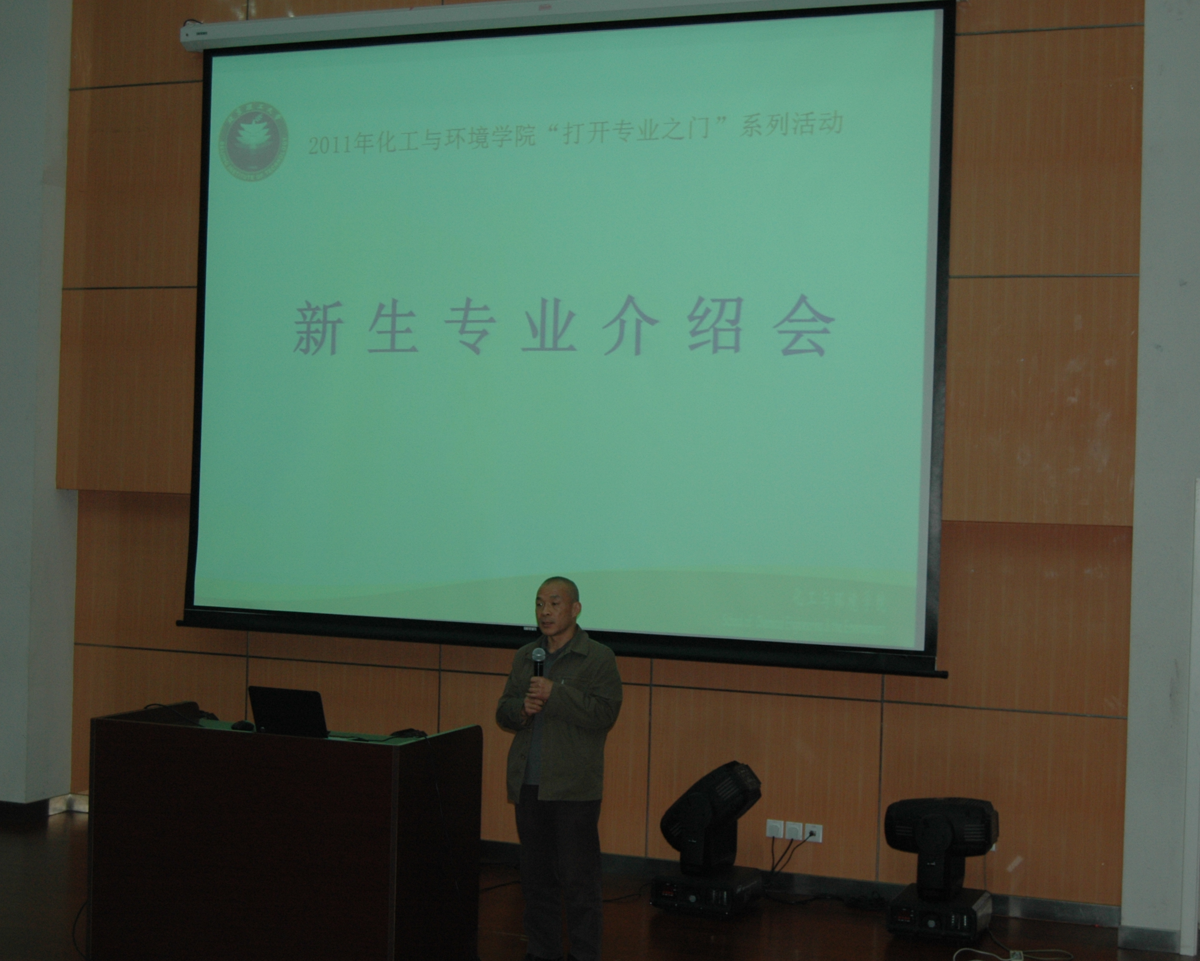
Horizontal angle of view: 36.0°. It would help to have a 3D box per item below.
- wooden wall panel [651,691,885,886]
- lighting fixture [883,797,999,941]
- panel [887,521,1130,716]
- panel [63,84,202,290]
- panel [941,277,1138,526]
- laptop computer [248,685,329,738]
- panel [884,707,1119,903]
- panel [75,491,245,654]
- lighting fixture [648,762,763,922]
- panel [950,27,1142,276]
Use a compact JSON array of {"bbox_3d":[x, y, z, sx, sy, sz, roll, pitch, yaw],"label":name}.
[{"bbox_3d":[0.832,1.533,9.429,1.216,0.895,0.050,2,0,21],"label":"wooden wall panel"},{"bbox_3d":[1.561,1.777,8.506,0.500,0.640,0.430,2,0,16],"label":"lighting fixture"},{"bbox_3d":[1.986,0.657,9.001,1.201,0.916,0.050,2,0,21],"label":"panel"},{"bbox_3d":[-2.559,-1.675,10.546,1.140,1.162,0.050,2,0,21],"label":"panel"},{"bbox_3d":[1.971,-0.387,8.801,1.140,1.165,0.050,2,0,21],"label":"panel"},{"bbox_3d":[-1.245,0.979,7.655,0.340,0.252,0.280,2,0,21],"label":"laptop computer"},{"bbox_3d":[1.961,1.564,8.998,1.201,0.895,0.050,2,0,21],"label":"panel"},{"bbox_3d":[-2.529,0.532,10.725,1.181,0.913,0.050,2,0,21],"label":"panel"},{"bbox_3d":[0.524,1.714,8.886,0.470,0.710,0.420,2,0,25],"label":"lighting fixture"},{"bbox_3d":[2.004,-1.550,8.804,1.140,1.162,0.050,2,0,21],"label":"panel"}]

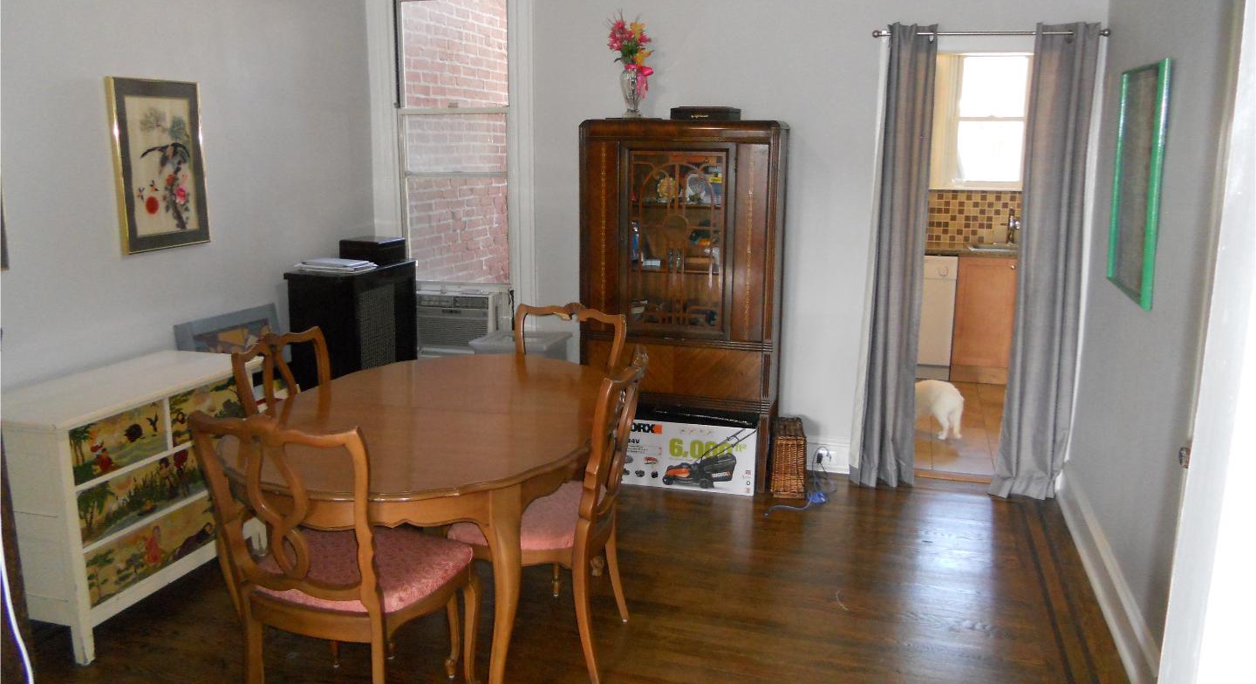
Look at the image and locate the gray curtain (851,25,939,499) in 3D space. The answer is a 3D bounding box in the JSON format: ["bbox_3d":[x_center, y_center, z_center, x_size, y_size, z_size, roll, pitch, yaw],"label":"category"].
[{"bbox_3d":[1.227,-0.354,4.487,0.280,2.110,0.120,4,12,16],"label":"gray curtain"}]

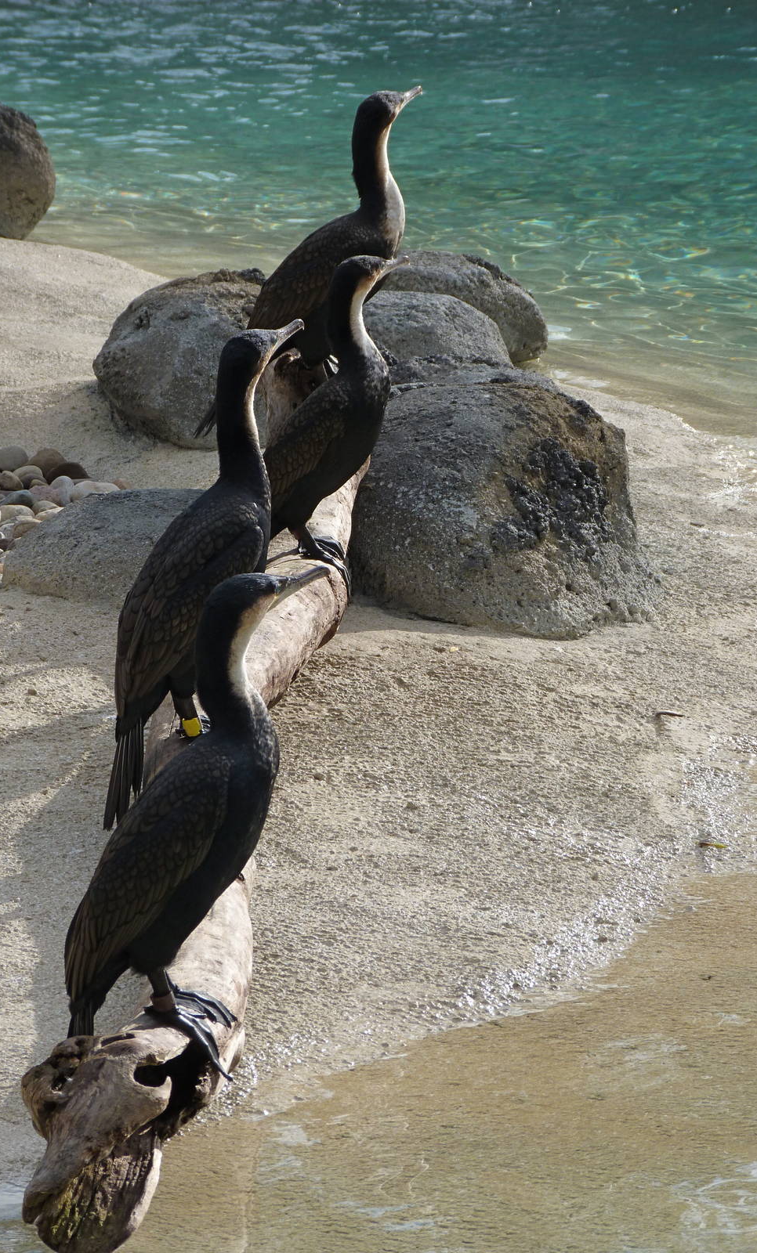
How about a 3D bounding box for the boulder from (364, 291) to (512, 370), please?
[{"bbox_3d":[0.086,-0.542,11.900,0.360,0.230,0.340,0,11,0],"label":"boulder"}]

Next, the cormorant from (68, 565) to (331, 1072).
[{"bbox_3d":[-0.210,0.227,7.050,0.325,0.570,0.170,-4,12,-18],"label":"cormorant"}]

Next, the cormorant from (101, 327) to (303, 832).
[{"bbox_3d":[-0.248,-0.074,8.864,0.334,0.708,0.180,-8,15,-32],"label":"cormorant"}]

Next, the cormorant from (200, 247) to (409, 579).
[{"bbox_3d":[-0.094,-0.347,10.551,0.295,0.578,0.170,-4,14,-18],"label":"cormorant"}]

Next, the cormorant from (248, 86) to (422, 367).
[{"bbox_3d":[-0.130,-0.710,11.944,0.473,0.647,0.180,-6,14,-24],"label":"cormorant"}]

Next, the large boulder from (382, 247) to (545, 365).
[{"bbox_3d":[0.145,-0.687,13.300,0.420,0.210,0.360,0,13,0],"label":"large boulder"}]

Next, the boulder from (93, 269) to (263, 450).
[{"bbox_3d":[-0.374,-0.524,11.950,0.360,0.310,0.340,0,13,0],"label":"boulder"}]

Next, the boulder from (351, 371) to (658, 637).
[{"bbox_3d":[0.211,-0.206,10.389,0.510,0.390,0.470,0,11,0],"label":"boulder"}]

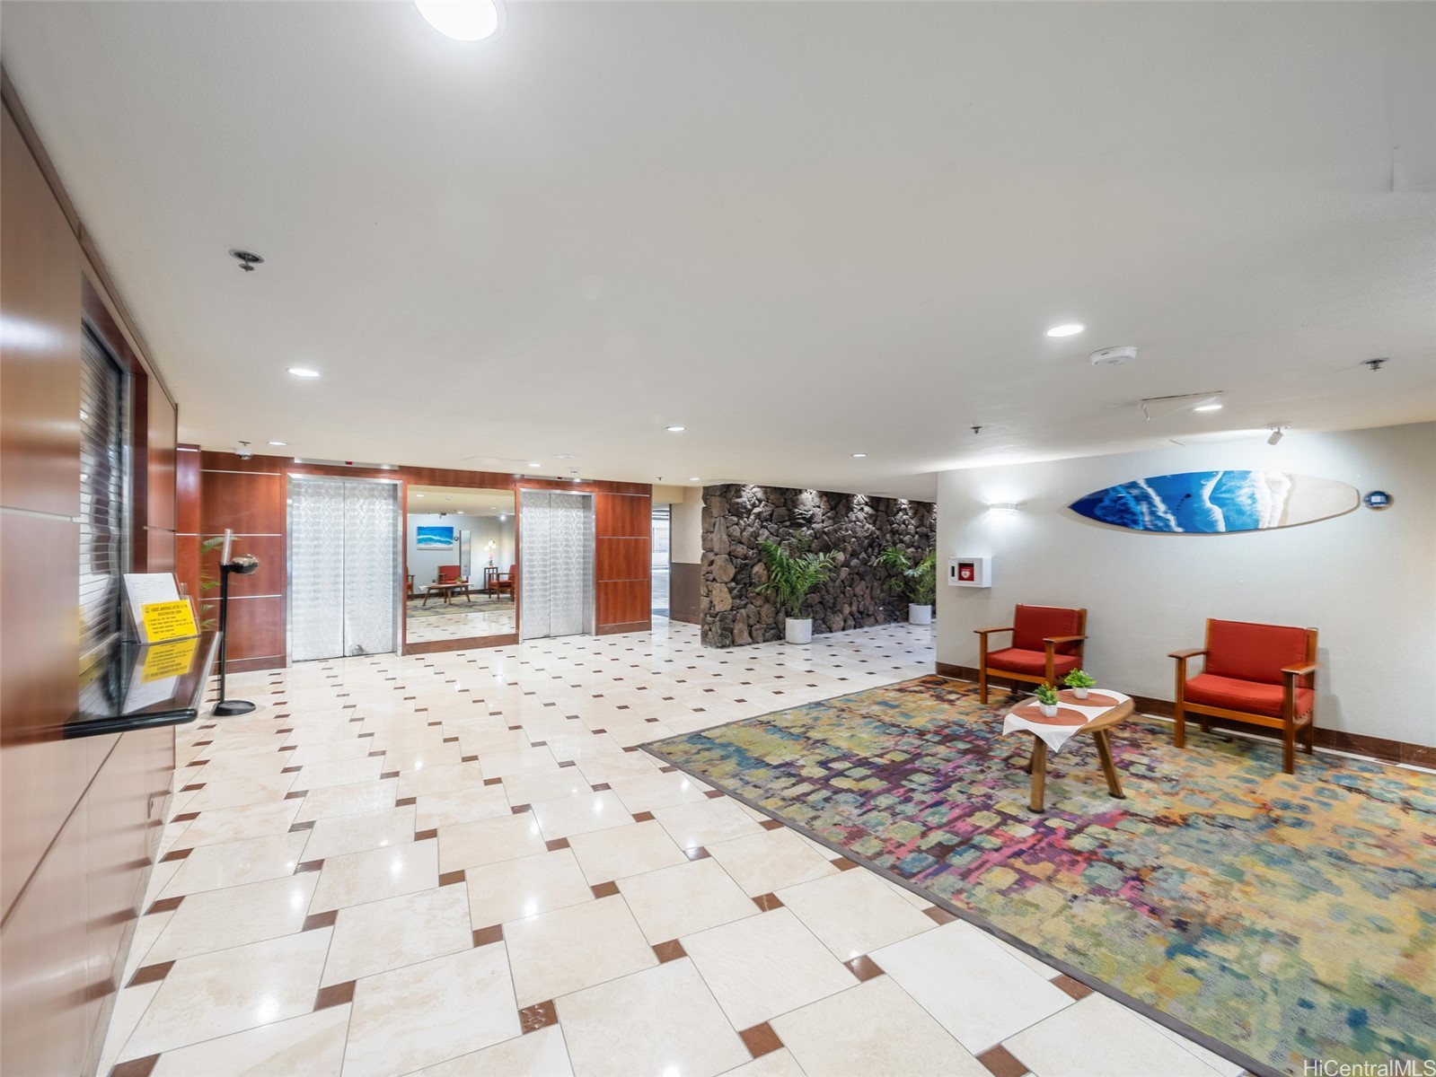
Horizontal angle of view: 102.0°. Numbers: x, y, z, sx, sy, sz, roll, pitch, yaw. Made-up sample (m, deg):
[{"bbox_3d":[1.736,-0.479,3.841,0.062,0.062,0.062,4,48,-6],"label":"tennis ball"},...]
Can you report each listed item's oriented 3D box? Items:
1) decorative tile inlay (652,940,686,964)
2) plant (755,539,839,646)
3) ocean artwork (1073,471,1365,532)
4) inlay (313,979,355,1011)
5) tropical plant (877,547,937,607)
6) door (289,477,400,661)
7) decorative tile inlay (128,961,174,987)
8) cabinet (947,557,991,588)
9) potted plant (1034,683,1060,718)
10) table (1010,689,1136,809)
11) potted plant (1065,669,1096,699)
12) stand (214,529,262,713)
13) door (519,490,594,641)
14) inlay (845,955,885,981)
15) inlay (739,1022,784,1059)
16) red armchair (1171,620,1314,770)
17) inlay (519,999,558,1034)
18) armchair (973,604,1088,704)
[{"bbox_3d":[-0.168,1.452,2.037,0.100,0.010,0.100,0,0,-25],"label":"decorative tile inlay"},{"bbox_3d":[1.155,0.737,8.420,1.150,1.530,0.950,1,-1,-39],"label":"plant"},{"bbox_3d":[3.784,-0.282,4.636,0.060,0.490,1.810,1,0,-38],"label":"ocean artwork"},{"bbox_3d":[-1.216,1.460,1.847,0.100,0.010,0.100,0,0,-24],"label":"inlay"},{"bbox_3d":[3.456,0.652,10.147,1.200,1.060,1.100,1,0,-38],"label":"tropical plant"},{"bbox_3d":[-4.519,0.404,7.053,1.080,2.130,0.120,1,-1,-39],"label":"door"},{"bbox_3d":[-1.887,1.456,1.935,0.100,0.010,0.100,0,0,-24],"label":"decorative tile inlay"},{"bbox_3d":[2.589,0.348,5.968,0.180,0.300,0.370,1,-1,-39],"label":"cabinet"},{"bbox_3d":[1.965,0.957,3.461,0.140,0.190,0.140,1,0,-38],"label":"potted plant"},{"bbox_3d":[2.119,1.232,3.463,1.200,0.470,0.510,1,-1,-39],"label":"table"},{"bbox_3d":[2.293,0.921,3.670,0.190,0.200,0.200,1,-1,-39],"label":"potted plant"},{"bbox_3d":[-4.059,0.689,4.887,0.300,1.530,0.290,1,0,-38],"label":"stand"},{"bbox_3d":[-2.446,0.422,8.720,1.080,2.130,0.120,1,-1,-39],"label":"door"},{"bbox_3d":[0.500,1.470,1.981,0.100,0.010,0.100,0,0,-24],"label":"inlay"},{"bbox_3d":[0.127,1.450,1.677,0.100,0.010,0.100,0,0,-25],"label":"inlay"},{"bbox_3d":[3.679,1.046,4.070,0.740,0.860,0.680,1,-1,-39],"label":"red armchair"},{"bbox_3d":[-0.546,1.463,1.771,0.100,0.010,0.100,0,0,-24],"label":"inlay"},{"bbox_3d":[2.808,1.065,5.204,0.710,0.860,0.690,1,0,-38],"label":"armchair"}]

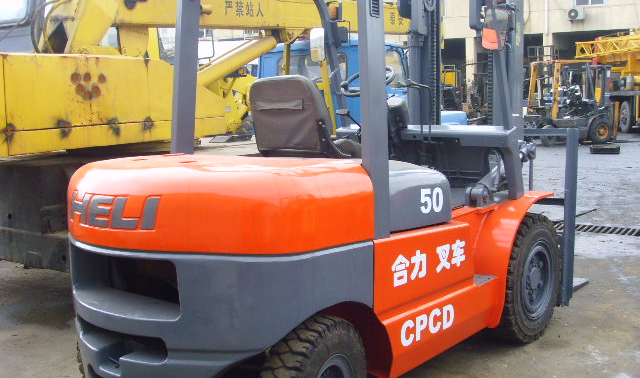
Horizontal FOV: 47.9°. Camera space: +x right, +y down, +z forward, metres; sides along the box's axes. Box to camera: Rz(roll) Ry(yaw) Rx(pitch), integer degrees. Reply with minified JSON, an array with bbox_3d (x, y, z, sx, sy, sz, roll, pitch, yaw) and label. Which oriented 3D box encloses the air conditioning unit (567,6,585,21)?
[{"bbox_3d":[11.437,-7.799,32.102,0.760,0.560,0.280,8,12,42],"label":"air conditioning unit"}]

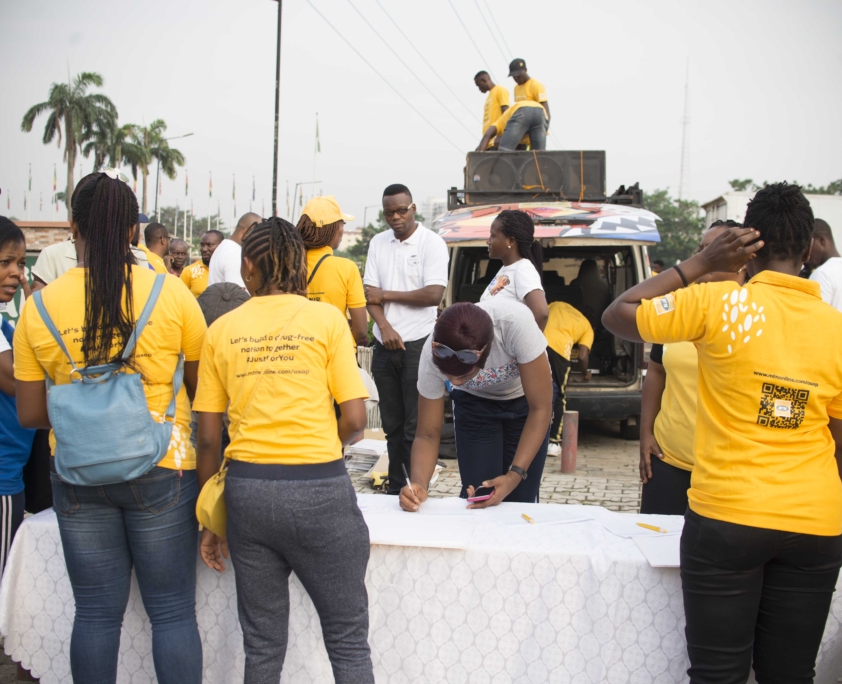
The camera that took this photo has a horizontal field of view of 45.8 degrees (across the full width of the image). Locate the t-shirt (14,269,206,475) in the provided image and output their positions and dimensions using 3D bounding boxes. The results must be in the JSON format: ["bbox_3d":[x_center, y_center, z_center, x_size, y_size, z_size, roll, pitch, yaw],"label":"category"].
[{"bbox_3d":[-0.860,0.073,2.750,0.510,0.560,0.300,0,4,-10],"label":"t-shirt"}]

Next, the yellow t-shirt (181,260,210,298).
[{"bbox_3d":[-1.500,-0.217,7.100,0.500,0.720,0.300,2,3,23],"label":"yellow t-shirt"}]

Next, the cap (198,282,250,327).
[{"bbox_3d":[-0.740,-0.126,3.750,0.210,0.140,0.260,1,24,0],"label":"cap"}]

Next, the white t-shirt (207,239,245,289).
[{"bbox_3d":[-1.004,-0.211,5.450,0.310,0.720,0.480,0,3,-24],"label":"white t-shirt"}]

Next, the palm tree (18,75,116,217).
[{"bbox_3d":[-18.402,-7.909,52.000,4.600,11.900,4.600,1,3,0],"label":"palm tree"}]

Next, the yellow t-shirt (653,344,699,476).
[{"bbox_3d":[1.011,0.129,3.420,0.470,0.630,0.310,2,3,12],"label":"yellow t-shirt"}]

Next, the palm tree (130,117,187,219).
[{"bbox_3d":[-18.699,-9.983,70.420,4.000,11.200,4.000,1,4,0],"label":"palm tree"}]

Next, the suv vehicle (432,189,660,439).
[{"bbox_3d":[1.290,-0.288,10.300,1.750,2.050,4.700,2,4,7],"label":"suv vehicle"}]

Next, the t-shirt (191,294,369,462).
[{"bbox_3d":[-0.388,0.104,2.750,0.490,0.490,0.280,1,4,-6],"label":"t-shirt"}]

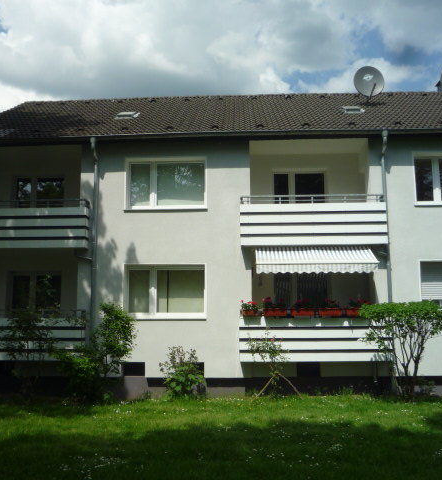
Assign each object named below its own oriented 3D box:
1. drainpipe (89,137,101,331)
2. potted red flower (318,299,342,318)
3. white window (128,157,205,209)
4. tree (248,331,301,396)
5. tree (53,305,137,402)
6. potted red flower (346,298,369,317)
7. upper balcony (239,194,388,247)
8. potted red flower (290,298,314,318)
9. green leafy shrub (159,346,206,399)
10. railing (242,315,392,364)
[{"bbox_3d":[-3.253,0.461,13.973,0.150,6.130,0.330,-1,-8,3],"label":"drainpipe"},{"bbox_3d":[2.550,1.614,13.044,0.550,0.430,0.260,-1,-8,3],"label":"potted red flower"},{"bbox_3d":[-1.393,-1.442,14.297,2.059,1.318,0.150,-1,-8,3],"label":"white window"},{"bbox_3d":[1.176,2.792,12.441,1.162,1.416,1.000,-1,-8,3],"label":"tree"},{"bbox_3d":[-2.794,2.490,12.288,1.818,2.153,1.600,-1,-8,3],"label":"tree"},{"bbox_3d":[3.212,1.606,13.007,0.576,0.430,0.260,-1,-8,3],"label":"potted red flower"},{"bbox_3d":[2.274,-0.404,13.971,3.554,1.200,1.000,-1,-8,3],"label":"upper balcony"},{"bbox_3d":[1.907,1.594,13.057,0.570,0.450,0.250,-1,-8,3],"label":"potted red flower"},{"bbox_3d":[-0.900,3.107,12.955,1.080,1.218,0.960,-1,-8,3],"label":"green leafy shrub"},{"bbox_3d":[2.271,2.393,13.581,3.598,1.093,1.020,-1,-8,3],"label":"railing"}]

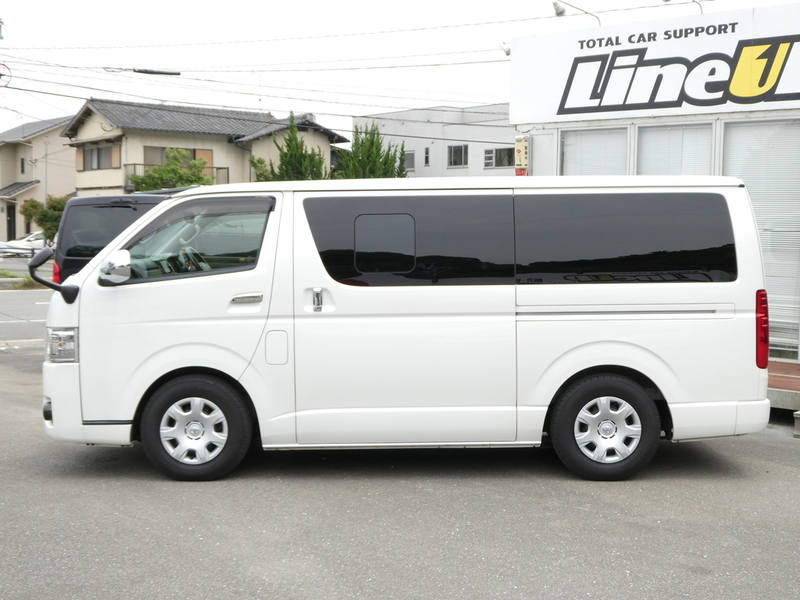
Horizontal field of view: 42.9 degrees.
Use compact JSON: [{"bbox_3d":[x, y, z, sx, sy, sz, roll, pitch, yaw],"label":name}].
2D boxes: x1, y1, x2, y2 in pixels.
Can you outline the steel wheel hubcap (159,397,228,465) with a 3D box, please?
[{"bbox_3d":[-1.285,0.818,6.350,0.425,0.425,0.070,0,5,0],"label":"steel wheel hubcap"}]

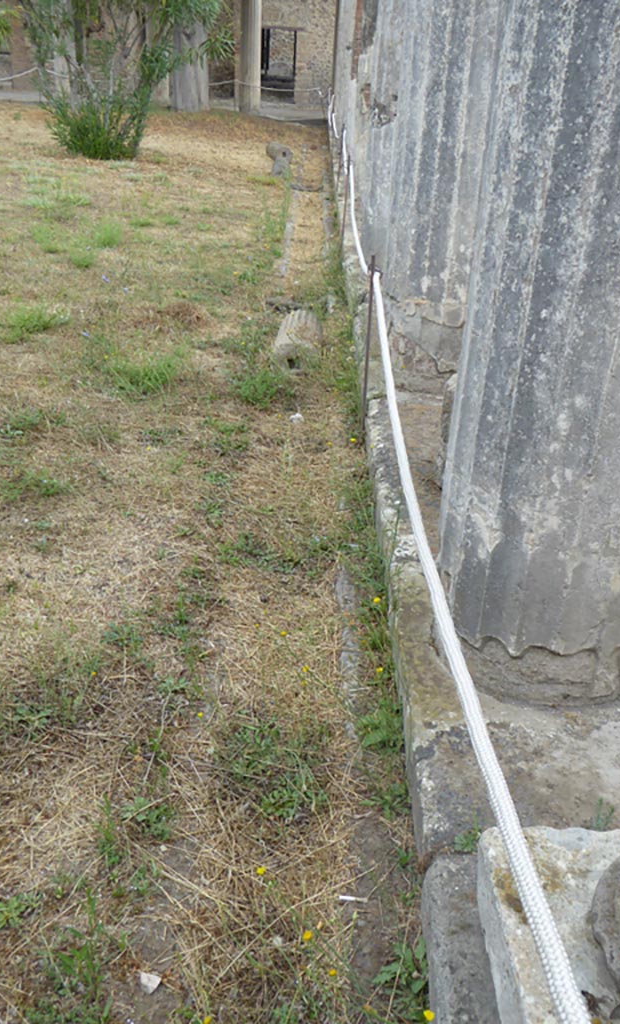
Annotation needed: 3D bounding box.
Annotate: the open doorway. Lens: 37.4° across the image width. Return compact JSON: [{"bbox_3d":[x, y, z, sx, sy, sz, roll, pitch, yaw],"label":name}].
[{"bbox_3d":[-0.855,-12.674,26.075,1.123,1.899,0.350,5,27,5],"label":"open doorway"}]

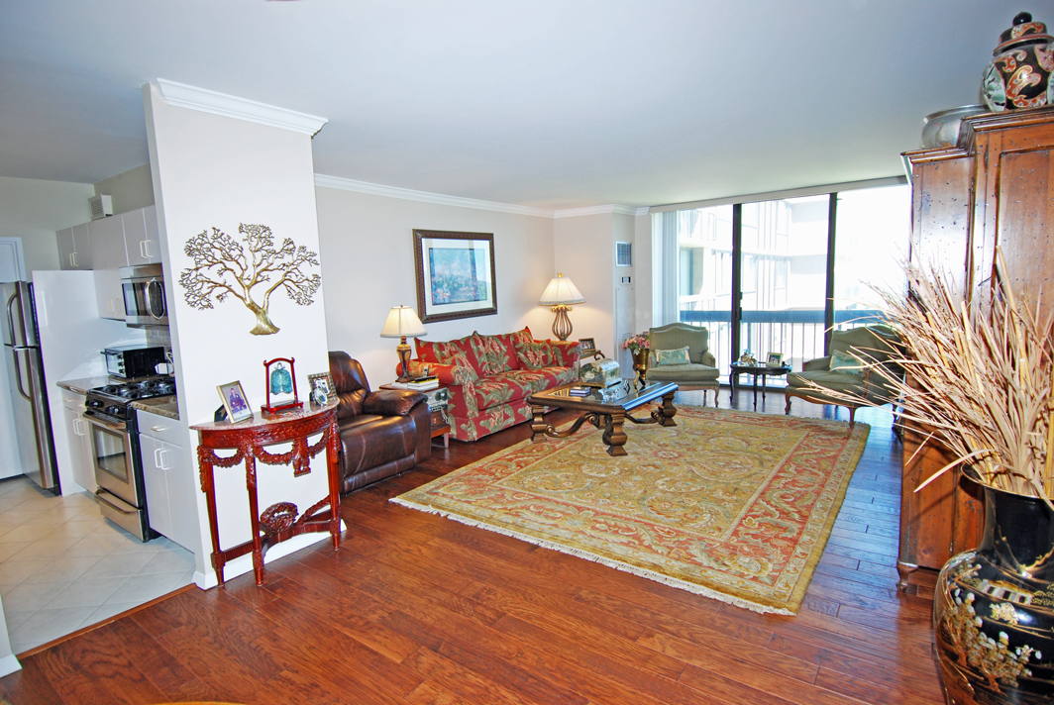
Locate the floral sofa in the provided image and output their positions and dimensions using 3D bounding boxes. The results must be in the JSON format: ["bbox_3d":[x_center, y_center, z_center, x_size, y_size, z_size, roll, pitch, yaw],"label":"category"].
[{"bbox_3d":[-0.317,0.295,6.047,0.920,0.900,1.940,4,9,39],"label":"floral sofa"}]

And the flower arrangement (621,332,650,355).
[{"bbox_3d":[1.542,-0.115,7.235,0.420,0.310,0.400,3,9,36],"label":"flower arrangement"}]

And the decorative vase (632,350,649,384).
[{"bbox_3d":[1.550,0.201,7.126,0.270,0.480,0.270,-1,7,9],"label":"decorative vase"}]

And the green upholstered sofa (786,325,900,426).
[{"bbox_3d":[3.326,0.204,5.562,0.780,0.960,0.740,-5,8,-24],"label":"green upholstered sofa"}]

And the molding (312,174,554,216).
[{"bbox_3d":[-0.820,-1.686,5.873,0.090,0.105,3.700,4,9,39],"label":"molding"}]

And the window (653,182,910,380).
[{"bbox_3d":[3.145,-0.748,6.974,3.250,2.450,0.120,3,9,36],"label":"window"}]

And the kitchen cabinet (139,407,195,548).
[{"bbox_3d":[-1.902,0.746,3.310,0.750,0.860,0.620,3,9,36],"label":"kitchen cabinet"}]

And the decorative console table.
[{"bbox_3d":[-1.294,0.774,2.937,0.310,0.870,0.850,3,9,36],"label":"decorative console table"}]

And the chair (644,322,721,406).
[{"bbox_3d":[1.986,0.118,6.702,0.820,0.950,0.780,0,8,16],"label":"chair"}]

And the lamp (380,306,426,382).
[{"bbox_3d":[-1.162,-0.081,5.069,0.390,0.730,0.390,-3,7,-12],"label":"lamp"}]

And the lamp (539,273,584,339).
[{"bbox_3d":[0.460,-0.513,7.162,0.580,0.980,0.580,-1,7,4],"label":"lamp"}]

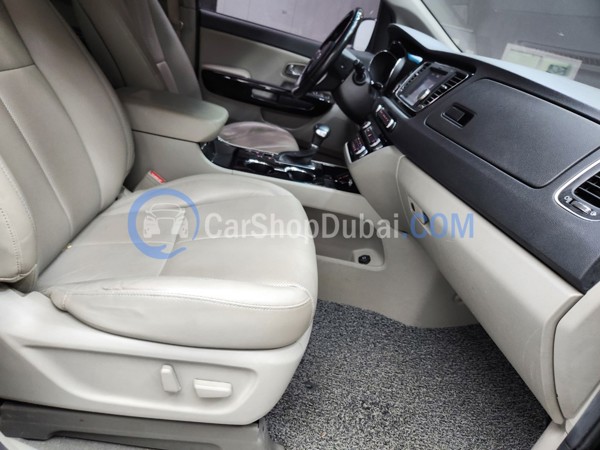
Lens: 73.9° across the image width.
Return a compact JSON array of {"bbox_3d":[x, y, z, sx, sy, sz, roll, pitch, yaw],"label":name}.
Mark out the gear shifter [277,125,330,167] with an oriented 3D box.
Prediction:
[{"bbox_3d":[0.011,-0.265,1.264,0.150,0.138,0.075,9,26,-12],"label":"gear shifter"}]

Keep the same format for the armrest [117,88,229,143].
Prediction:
[{"bbox_3d":[-0.387,-0.323,1.143,0.360,0.075,0.235,9,26,-12],"label":"armrest"}]

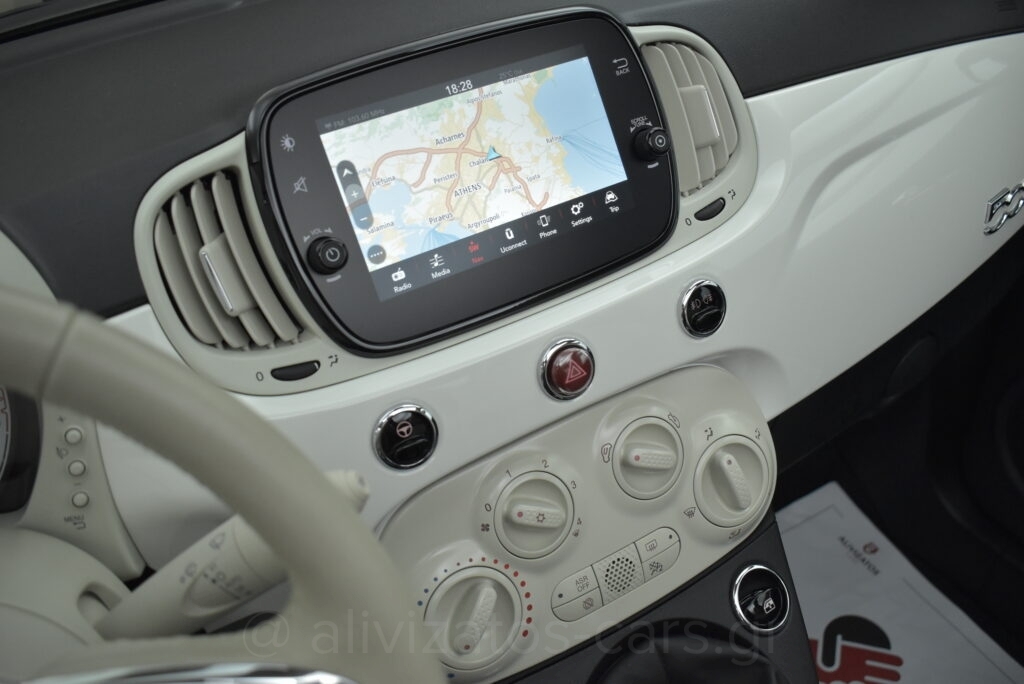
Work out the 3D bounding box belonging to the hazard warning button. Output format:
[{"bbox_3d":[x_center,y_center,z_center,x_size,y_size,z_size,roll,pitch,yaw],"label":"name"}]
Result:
[{"bbox_3d":[0.028,0.015,0.485,0.032,0.032,0.013,-22,9,-22],"label":"hazard warning button"}]

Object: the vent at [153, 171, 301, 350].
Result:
[{"bbox_3d":[-0.135,-0.034,0.441,0.054,0.088,0.025,-22,9,-18],"label":"vent"}]

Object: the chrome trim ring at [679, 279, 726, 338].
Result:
[{"bbox_3d":[0.105,-0.019,0.520,0.032,0.032,0.012,-23,9,-25],"label":"chrome trim ring"}]

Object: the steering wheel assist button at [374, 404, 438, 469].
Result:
[{"bbox_3d":[-0.051,0.046,0.453,0.032,0.032,0.012,-22,9,-19],"label":"steering wheel assist button"}]

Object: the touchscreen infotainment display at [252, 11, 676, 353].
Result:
[{"bbox_3d":[-0.014,-0.088,0.483,0.222,0.146,0.030,-22,9,-22],"label":"touchscreen infotainment display"}]

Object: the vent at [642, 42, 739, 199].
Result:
[{"bbox_3d":[0.103,-0.133,0.544,0.054,0.088,0.025,-23,9,-26],"label":"vent"}]

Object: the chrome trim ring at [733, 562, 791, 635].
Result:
[{"bbox_3d":[0.140,0.145,0.529,0.034,0.034,0.007,-23,-9,-25],"label":"chrome trim ring"}]

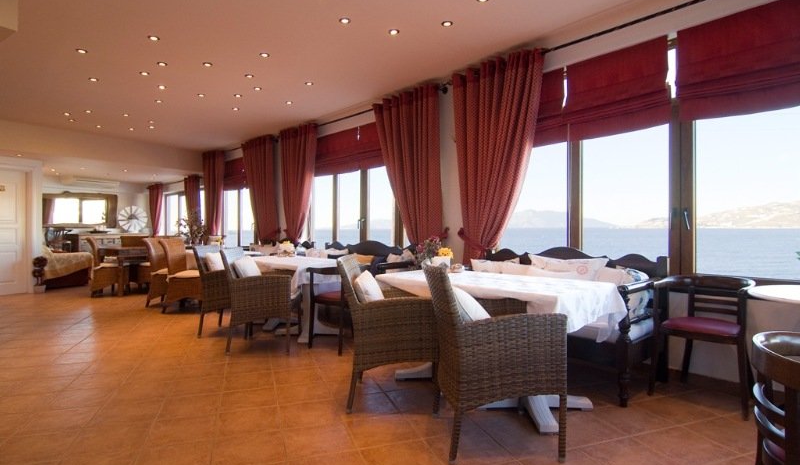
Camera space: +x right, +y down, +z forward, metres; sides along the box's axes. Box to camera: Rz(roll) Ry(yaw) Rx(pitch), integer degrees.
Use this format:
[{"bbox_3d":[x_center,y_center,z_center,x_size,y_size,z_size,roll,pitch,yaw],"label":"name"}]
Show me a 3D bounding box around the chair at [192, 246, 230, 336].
[{"bbox_3d":[-1.733,0.590,4.216,0.620,0.895,0.560,0,1,0],"label":"chair"}]

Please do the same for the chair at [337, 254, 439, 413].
[{"bbox_3d":[-0.061,0.584,2.511,0.580,0.890,0.565,0,0,0],"label":"chair"}]

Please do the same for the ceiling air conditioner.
[{"bbox_3d":[-7.014,-1.123,9.111,1.070,0.240,0.500,-1,1,-45],"label":"ceiling air conditioner"}]

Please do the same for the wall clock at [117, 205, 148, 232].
[{"bbox_3d":[-6.541,-0.346,9.797,0.640,0.640,0.070,-1,1,-45],"label":"wall clock"}]

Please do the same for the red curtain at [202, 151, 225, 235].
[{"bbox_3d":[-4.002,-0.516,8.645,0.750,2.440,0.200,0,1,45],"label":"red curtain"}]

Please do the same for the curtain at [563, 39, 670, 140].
[{"bbox_3d":[1.755,-1.163,3.289,0.080,0.680,0.780,-1,1,-45],"label":"curtain"}]

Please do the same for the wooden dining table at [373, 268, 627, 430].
[{"bbox_3d":[0.563,0.668,2.616,0.760,0.750,1.400,-1,1,-45],"label":"wooden dining table"}]

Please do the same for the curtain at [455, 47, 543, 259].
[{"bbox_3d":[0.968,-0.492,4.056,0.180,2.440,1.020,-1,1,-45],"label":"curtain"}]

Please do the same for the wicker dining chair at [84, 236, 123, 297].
[{"bbox_3d":[-4.698,0.541,6.515,0.570,0.940,0.470,0,1,-20],"label":"wicker dining chair"}]

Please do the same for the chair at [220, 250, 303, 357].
[{"bbox_3d":[-1.223,0.593,3.676,0.620,0.895,0.560,0,1,-1],"label":"chair"}]

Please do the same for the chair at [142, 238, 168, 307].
[{"bbox_3d":[-3.208,0.543,5.665,0.570,0.940,0.470,0,0,-2],"label":"chair"}]

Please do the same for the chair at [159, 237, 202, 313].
[{"bbox_3d":[-2.718,0.545,5.245,0.570,0.940,0.470,0,0,0],"label":"chair"}]

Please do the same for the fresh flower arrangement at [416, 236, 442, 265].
[{"bbox_3d":[0.236,0.164,3.152,0.210,0.270,0.200,0,1,0],"label":"fresh flower arrangement"}]

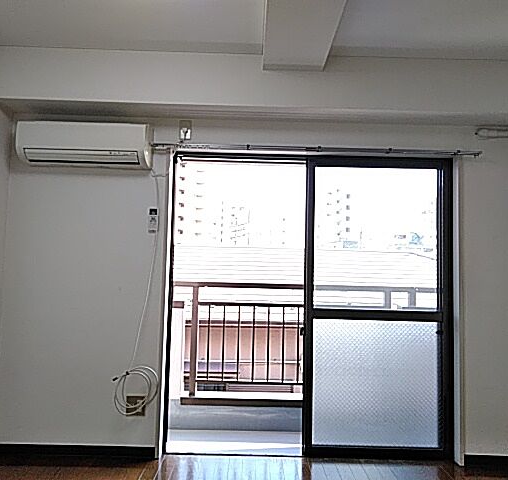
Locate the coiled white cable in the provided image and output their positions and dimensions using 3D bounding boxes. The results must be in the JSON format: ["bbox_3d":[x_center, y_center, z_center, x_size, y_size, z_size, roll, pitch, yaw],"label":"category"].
[{"bbox_3d":[-0.687,0.303,3.000,0.277,1.473,0.060,1,-4,0],"label":"coiled white cable"}]

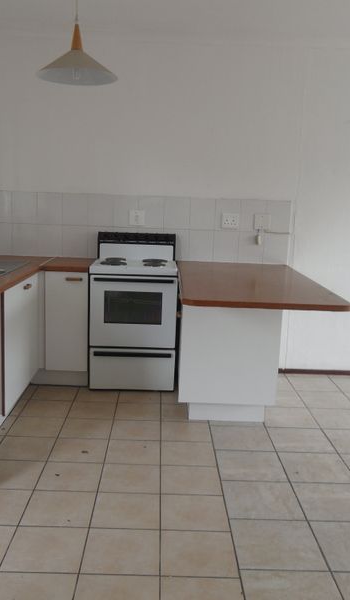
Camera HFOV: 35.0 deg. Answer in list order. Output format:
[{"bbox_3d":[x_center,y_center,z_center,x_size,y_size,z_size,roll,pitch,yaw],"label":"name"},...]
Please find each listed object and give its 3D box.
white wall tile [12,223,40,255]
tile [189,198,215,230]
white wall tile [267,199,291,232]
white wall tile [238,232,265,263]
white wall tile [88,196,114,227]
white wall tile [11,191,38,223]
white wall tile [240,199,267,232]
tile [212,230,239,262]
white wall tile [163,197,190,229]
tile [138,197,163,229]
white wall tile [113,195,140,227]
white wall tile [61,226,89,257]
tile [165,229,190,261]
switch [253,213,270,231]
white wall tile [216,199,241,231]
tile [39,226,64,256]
[{"bbox_3d":[-1.212,-0.486,4.494,0.200,0.250,0.010,2,9,-1],"label":"white wall tile"},{"bbox_3d":[0.222,-0.690,4.481,0.200,0.250,0.010,2,9,-1],"label":"tile"},{"bbox_3d":[0.830,-0.665,4.482,0.200,0.250,0.010,2,10,-2],"label":"white wall tile"},{"bbox_3d":[0.618,-0.421,4.516,0.200,0.250,0.010,2,10,-2],"label":"white wall tile"},{"bbox_3d":[-0.592,-0.716,4.465,0.200,0.250,0.010,2,9,-1],"label":"white wall tile"},{"bbox_3d":[-1.192,-0.730,4.401,0.200,0.250,0.010,2,10,-2],"label":"white wall tile"},{"bbox_3d":[0.629,-0.677,4.490,0.200,0.250,0.010,2,9,-1],"label":"white wall tile"},{"bbox_3d":[0.416,-0.427,4.508,0.200,0.250,0.010,2,10,-2],"label":"tile"},{"bbox_3d":[0.019,-0.697,4.477,0.200,0.250,0.010,2,9,-1],"label":"white wall tile"},{"bbox_3d":[-0.185,-0.703,4.473,0.200,0.250,0.010,2,9,-1],"label":"tile"},{"bbox_3d":[-0.389,-0.709,4.469,0.200,0.250,0.010,2,9,-1],"label":"white wall tile"},{"bbox_3d":[-0.797,-0.466,4.460,0.200,0.250,0.010,2,10,-2],"label":"white wall tile"},{"bbox_3d":[0.009,-0.448,4.519,0.200,0.250,0.010,2,9,-1],"label":"tile"},{"bbox_3d":[0.713,-0.628,4.471,0.122,0.120,0.015,2,10,-2],"label":"switch"},{"bbox_3d":[0.426,-0.678,4.466,0.200,0.250,0.010,2,10,-2],"label":"white wall tile"},{"bbox_3d":[-1.000,-0.472,4.452,0.200,0.250,0.010,2,10,-2],"label":"tile"}]

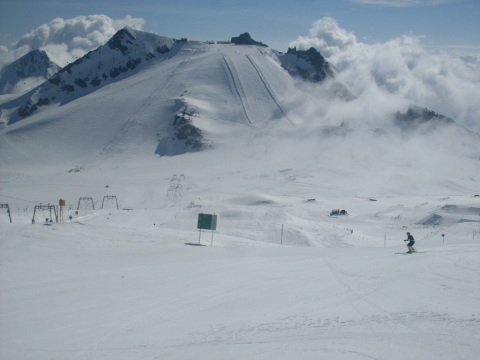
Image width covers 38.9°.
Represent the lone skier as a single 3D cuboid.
[{"bbox_3d":[12.619,4.675,50.500,0.800,1.550,0.600,0,3,-5],"label":"lone skier"}]

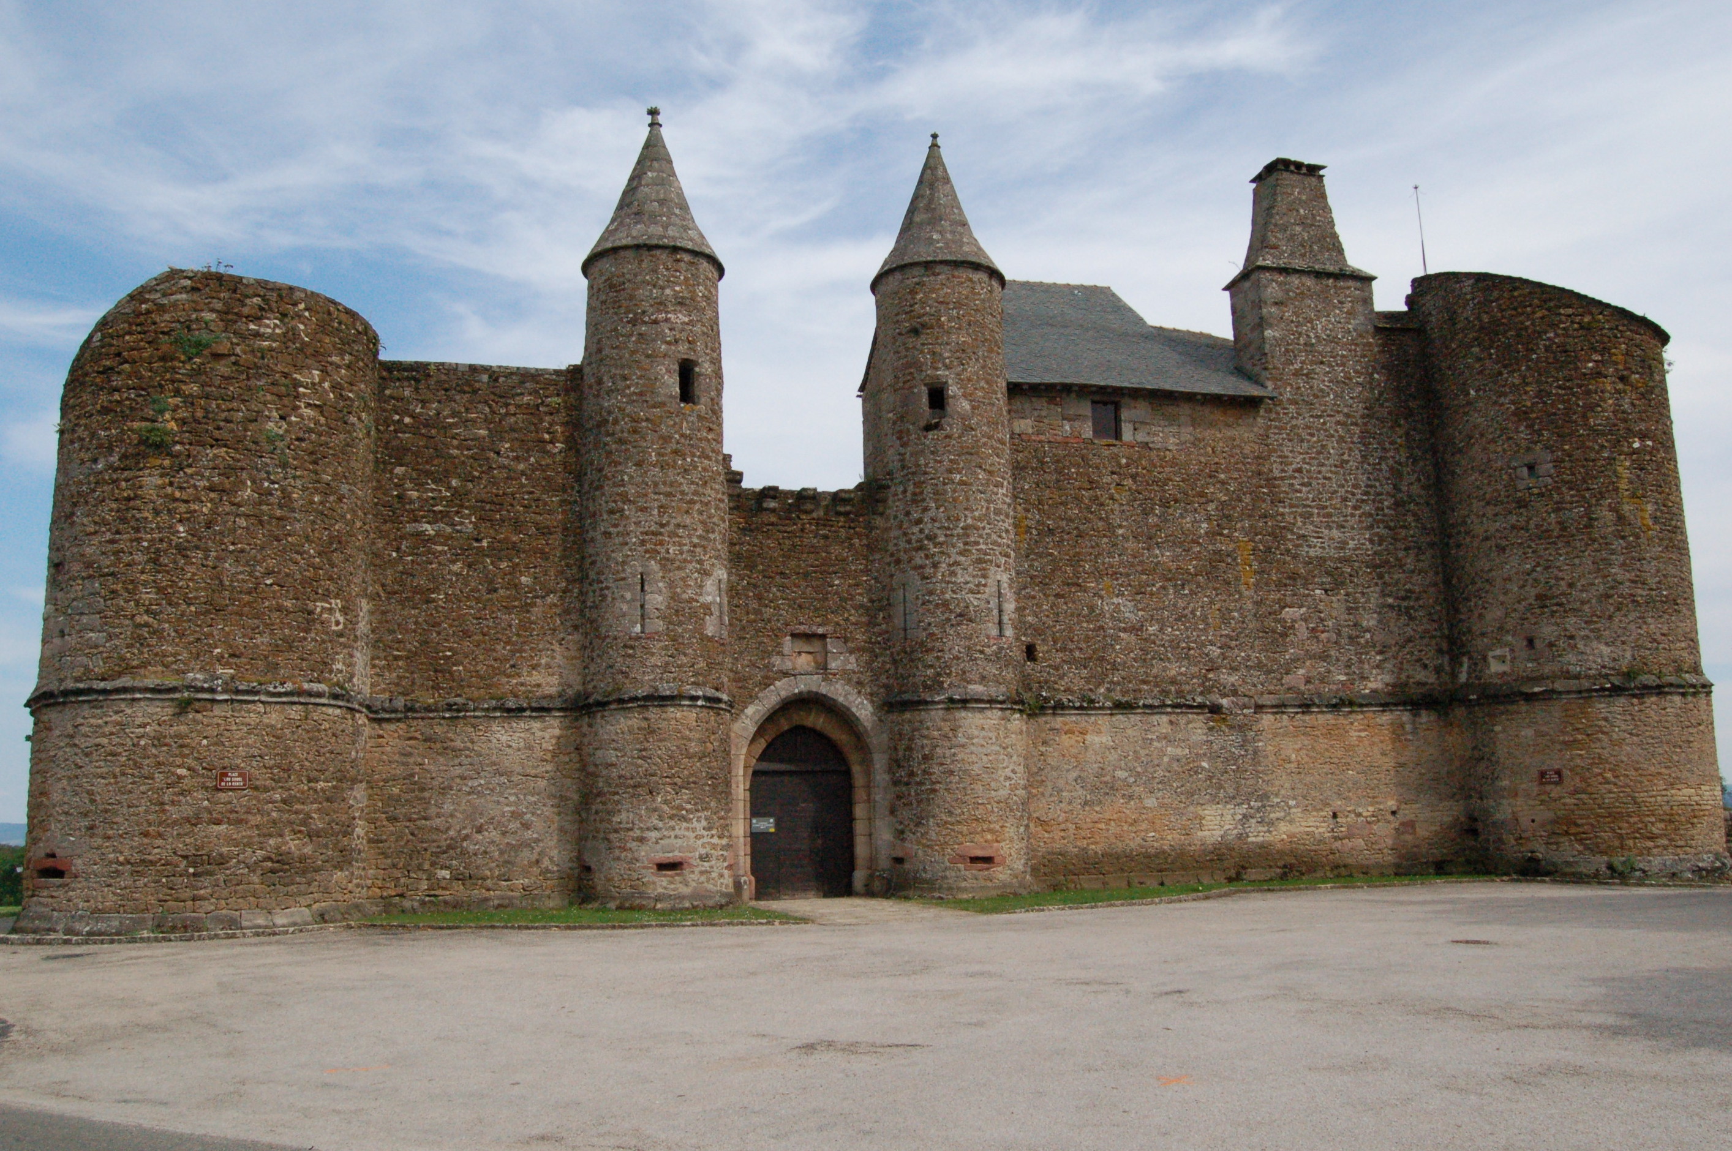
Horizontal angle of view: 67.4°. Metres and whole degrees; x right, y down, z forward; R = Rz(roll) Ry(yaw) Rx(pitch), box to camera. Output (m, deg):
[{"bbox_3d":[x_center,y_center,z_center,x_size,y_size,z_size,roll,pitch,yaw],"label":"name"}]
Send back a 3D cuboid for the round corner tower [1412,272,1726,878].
[{"bbox_3d":[15.510,-0.152,29.210,5.402,13.277,5.402,-1,-10,0],"label":"round corner tower"}]

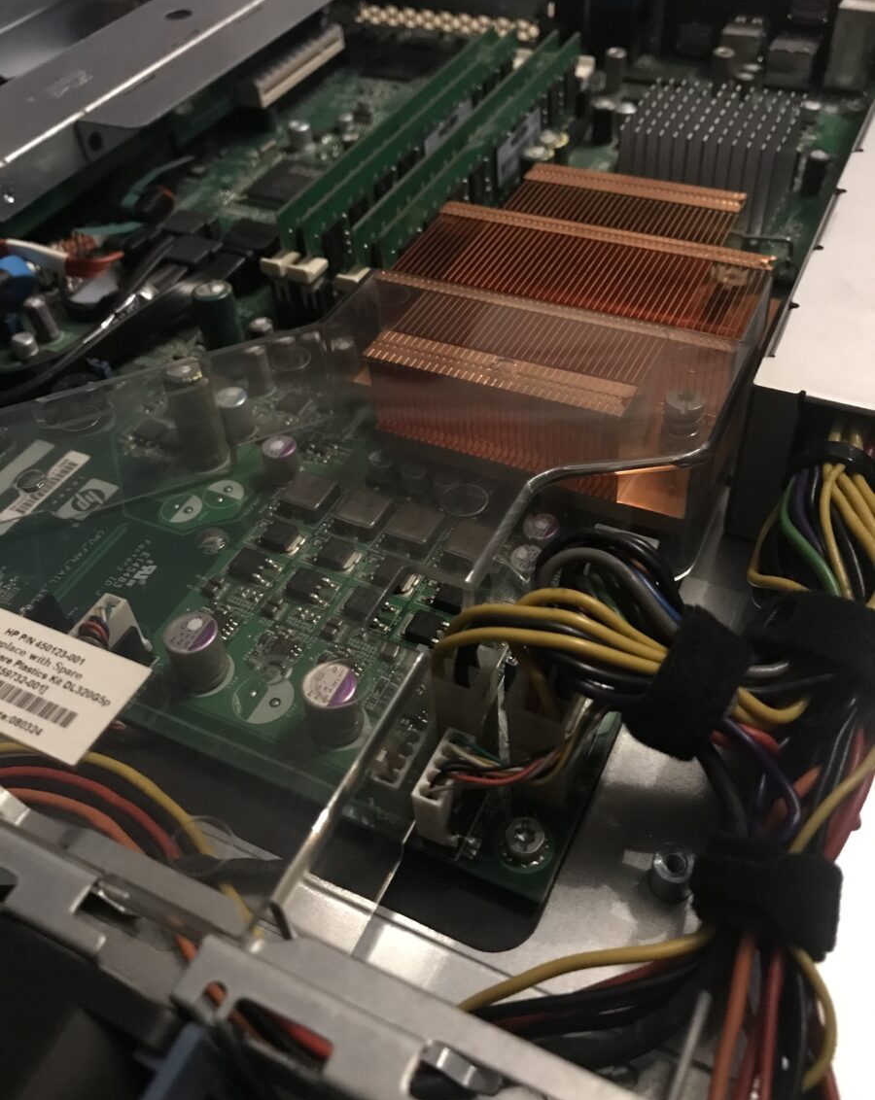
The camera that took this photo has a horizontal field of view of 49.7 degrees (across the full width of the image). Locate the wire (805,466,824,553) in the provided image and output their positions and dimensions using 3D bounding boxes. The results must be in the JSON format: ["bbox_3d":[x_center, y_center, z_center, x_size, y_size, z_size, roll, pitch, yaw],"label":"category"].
[{"bbox_3d":[0.070,-0.007,0.174,0.003,0.003,0.017,-5,80,41],"label":"wire"}]

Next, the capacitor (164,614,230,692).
[{"bbox_3d":[-0.045,0.019,0.176,0.010,0.013,0.010,-3,47,3],"label":"capacitor"}]

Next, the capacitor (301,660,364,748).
[{"bbox_3d":[-0.018,0.027,0.166,0.010,0.013,0.010,-3,47,3],"label":"capacitor"}]

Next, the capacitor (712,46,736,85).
[{"bbox_3d":[0.102,-0.172,0.338,0.008,0.012,0.008,17,52,21],"label":"capacitor"}]

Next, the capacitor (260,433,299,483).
[{"bbox_3d":[-0.037,-0.021,0.222,0.008,0.008,0.008,-3,48,3],"label":"capacitor"}]

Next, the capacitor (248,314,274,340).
[{"bbox_3d":[-0.045,-0.054,0.245,0.006,0.011,0.006,17,52,21],"label":"capacitor"}]

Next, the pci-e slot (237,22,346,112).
[{"bbox_3d":[-0.054,-0.178,0.345,0.011,0.009,0.056,18,52,21],"label":"pci-e slot"}]

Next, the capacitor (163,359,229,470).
[{"bbox_3d":[-0.056,-0.031,0.221,0.010,0.025,0.010,-3,48,3],"label":"capacitor"}]

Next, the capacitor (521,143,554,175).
[{"bbox_3d":[0.032,-0.121,0.299,0.009,0.011,0.009,17,52,21],"label":"capacitor"}]

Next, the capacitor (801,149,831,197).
[{"bbox_3d":[0.113,-0.113,0.282,0.006,0.011,0.006,17,52,21],"label":"capacitor"}]

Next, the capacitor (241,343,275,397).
[{"bbox_3d":[-0.046,-0.046,0.243,0.006,0.012,0.006,-3,48,3],"label":"capacitor"}]

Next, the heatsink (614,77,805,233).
[{"bbox_3d":[0.079,-0.114,0.274,0.044,0.026,0.037,18,52,21],"label":"heatsink"}]

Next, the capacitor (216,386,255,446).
[{"bbox_3d":[-0.050,-0.033,0.232,0.008,0.011,0.008,-3,48,3],"label":"capacitor"}]

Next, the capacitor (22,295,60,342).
[{"bbox_3d":[-0.112,-0.065,0.268,0.006,0.012,0.006,18,52,21],"label":"capacitor"}]

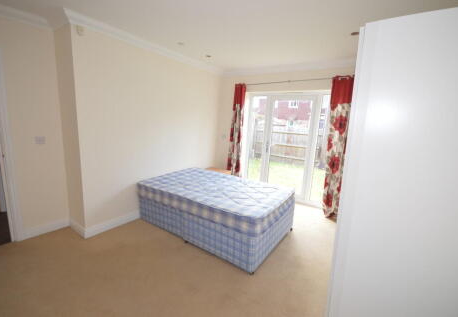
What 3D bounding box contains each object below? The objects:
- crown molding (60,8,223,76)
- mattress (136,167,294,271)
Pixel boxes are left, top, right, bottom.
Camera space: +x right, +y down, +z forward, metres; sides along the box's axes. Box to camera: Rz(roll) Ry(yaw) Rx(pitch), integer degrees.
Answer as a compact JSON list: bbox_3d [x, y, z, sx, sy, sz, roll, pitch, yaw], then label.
[{"bbox_3d":[-0.867,-1.564,2.980,0.095,0.105,2.531,9,12,37],"label":"crown molding"},{"bbox_3d":[-0.210,0.672,2.835,1.866,0.608,1.130,9,11,34],"label":"mattress"}]

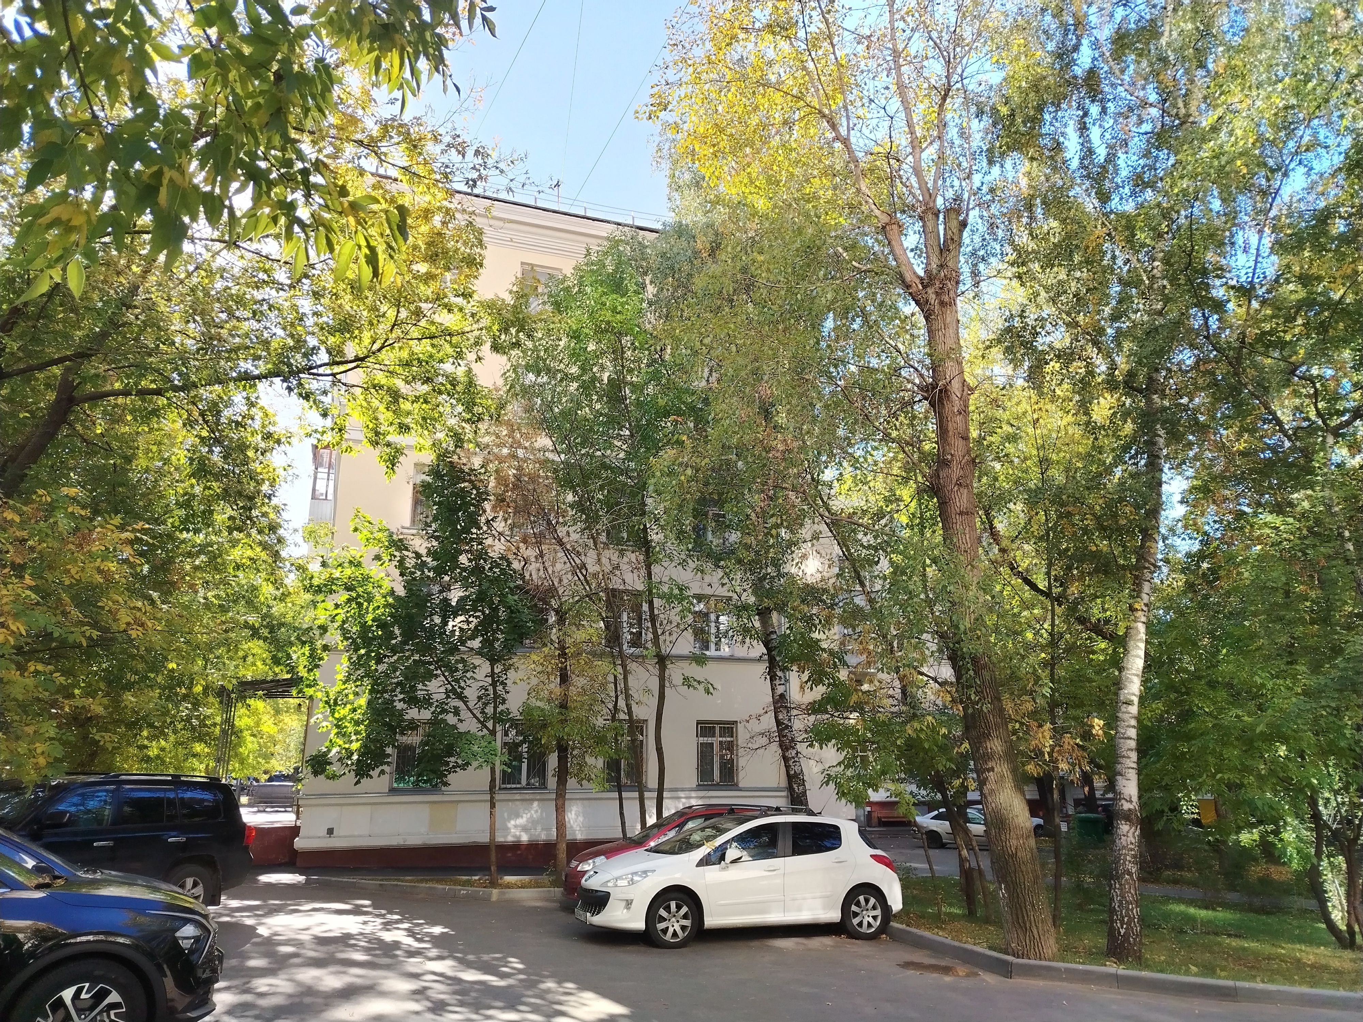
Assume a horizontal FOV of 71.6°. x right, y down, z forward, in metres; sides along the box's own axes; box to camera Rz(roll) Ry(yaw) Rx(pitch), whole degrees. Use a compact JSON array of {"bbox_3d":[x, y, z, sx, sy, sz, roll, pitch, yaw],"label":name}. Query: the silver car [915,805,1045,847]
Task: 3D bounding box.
[{"bbox_3d":[10.459,11.223,33.694,4.450,1.430,1.750,-5,-17,17],"label":"silver car"}]

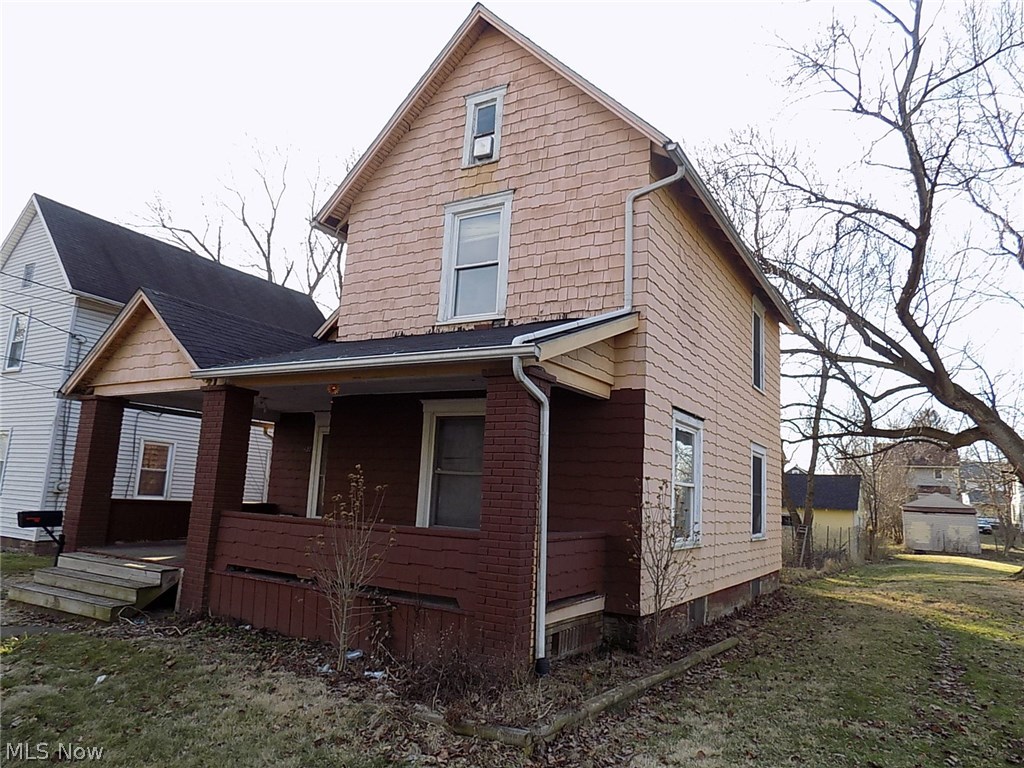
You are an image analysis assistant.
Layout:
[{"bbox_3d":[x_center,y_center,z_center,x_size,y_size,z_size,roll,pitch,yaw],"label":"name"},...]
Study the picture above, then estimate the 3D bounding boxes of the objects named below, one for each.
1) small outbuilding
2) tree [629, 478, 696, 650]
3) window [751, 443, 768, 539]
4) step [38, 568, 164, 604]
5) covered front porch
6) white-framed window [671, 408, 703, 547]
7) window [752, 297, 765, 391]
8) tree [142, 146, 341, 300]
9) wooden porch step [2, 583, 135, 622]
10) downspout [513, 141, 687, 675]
[{"bbox_3d":[24.063,7.757,38.195,3.307,3.177,5.319,-3,-11,31],"label":"small outbuilding"},{"bbox_3d":[1.553,1.872,7.024,0.729,1.714,0.729,-3,-11,31],"label":"tree"},{"bbox_3d":[4.427,1.950,12.280,0.128,1.709,1.143,-3,-11,31],"label":"window"},{"bbox_3d":[-4.961,2.406,8.066,2.216,0.153,0.276,-3,-11,31],"label":"step"},{"bbox_3d":[-2.416,0.812,8.457,7.535,3.891,2.610,-3,-11,31],"label":"covered front porch"},{"bbox_3d":[2.222,1.227,8.702,0.128,1.714,1.202,-3,-11,31],"label":"white-framed window"},{"bbox_3d":[4.652,-0.732,12.899,0.128,1.753,1.034,-3,-11,31],"label":"window"},{"bbox_3d":[-13.055,-2.825,33.780,10.244,18.911,10.244,-3,-11,31],"label":"tree"},{"bbox_3d":[-5.092,2.506,7.822,2.236,0.148,0.276,-3,-11,31],"label":"wooden porch step"},{"bbox_3d":[0.911,-0.169,6.475,0.788,5.368,2.334,-3,-11,31],"label":"downspout"}]

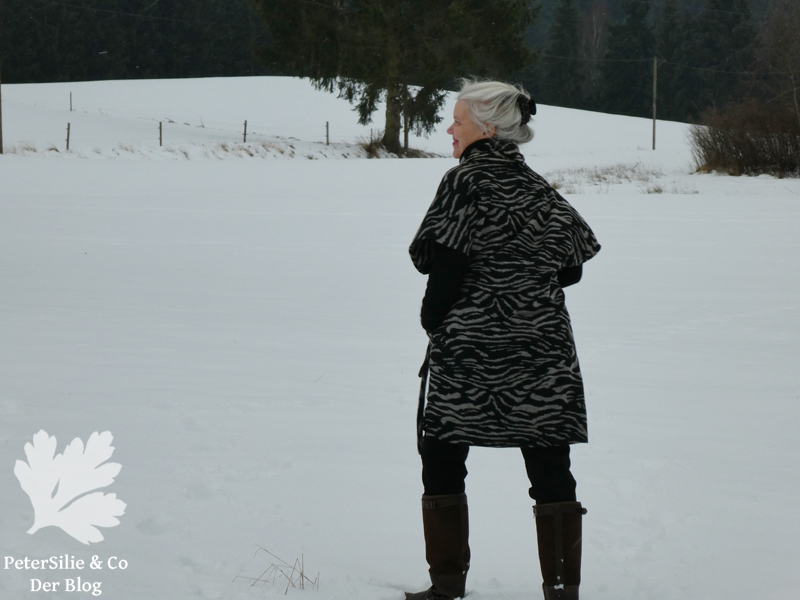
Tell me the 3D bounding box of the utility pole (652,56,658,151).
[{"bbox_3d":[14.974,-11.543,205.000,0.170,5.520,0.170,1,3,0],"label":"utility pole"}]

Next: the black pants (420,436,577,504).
[{"bbox_3d":[0.314,0.443,11.000,0.480,0.880,0.320,-1,3,-13],"label":"black pants"}]

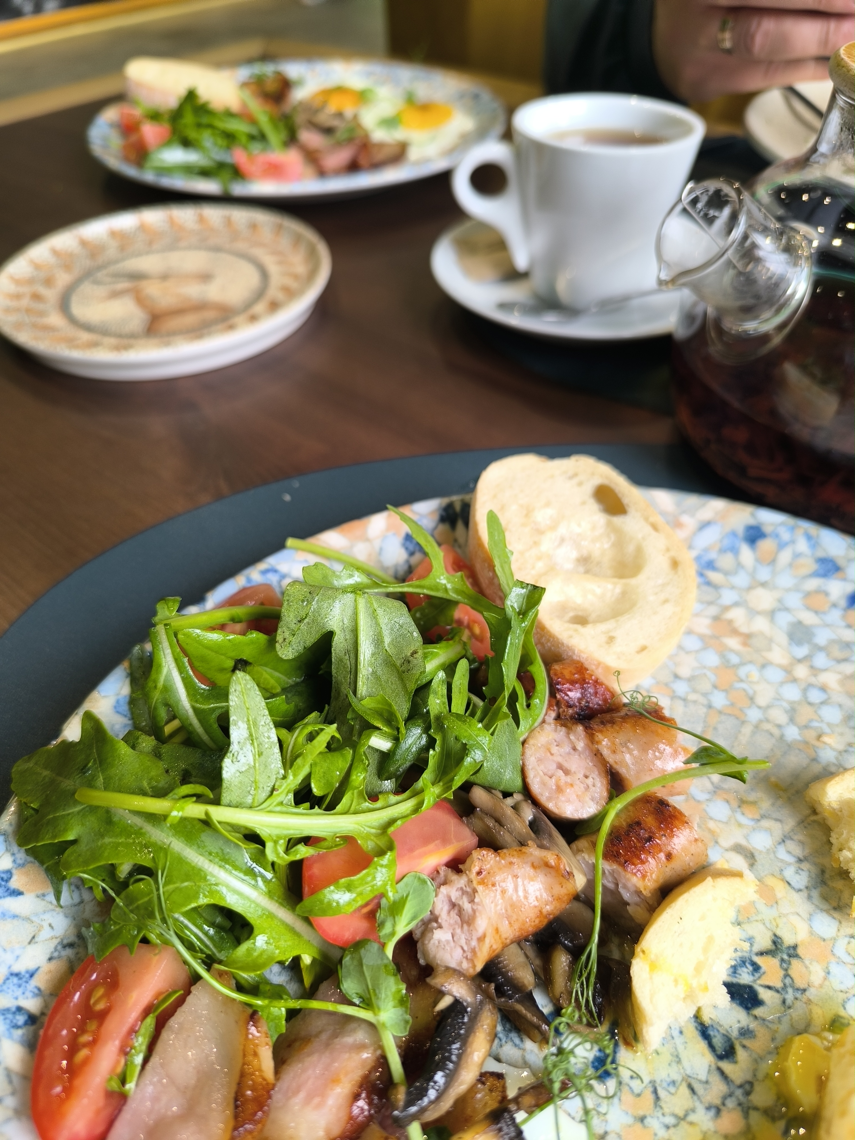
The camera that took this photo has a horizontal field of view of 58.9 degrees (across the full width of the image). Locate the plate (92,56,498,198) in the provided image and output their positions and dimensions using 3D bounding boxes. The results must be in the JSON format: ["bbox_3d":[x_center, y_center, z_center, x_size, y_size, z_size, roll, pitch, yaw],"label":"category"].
[{"bbox_3d":[-0.084,-0.304,0.526,0.285,0.025,0.285,0,47,0],"label":"plate"}]

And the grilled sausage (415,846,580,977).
[{"bbox_3d":[0.014,0.069,0.153,0.033,0.021,0.021,-14,48,-12],"label":"grilled sausage"}]

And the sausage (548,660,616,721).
[{"bbox_3d":[0.041,0.032,0.195,0.026,0.020,0.020,20,50,19],"label":"sausage"}]

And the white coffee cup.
[{"bbox_3d":[0.065,-0.168,0.351,0.107,0.072,0.082,-1,47,0],"label":"white coffee cup"}]

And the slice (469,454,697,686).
[{"bbox_3d":[0.044,-0.002,0.219,0.052,0.017,0.076,-22,62,-12],"label":"slice"}]

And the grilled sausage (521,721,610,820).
[{"bbox_3d":[0.033,0.048,0.179,0.021,0.022,0.024,14,48,14],"label":"grilled sausage"}]

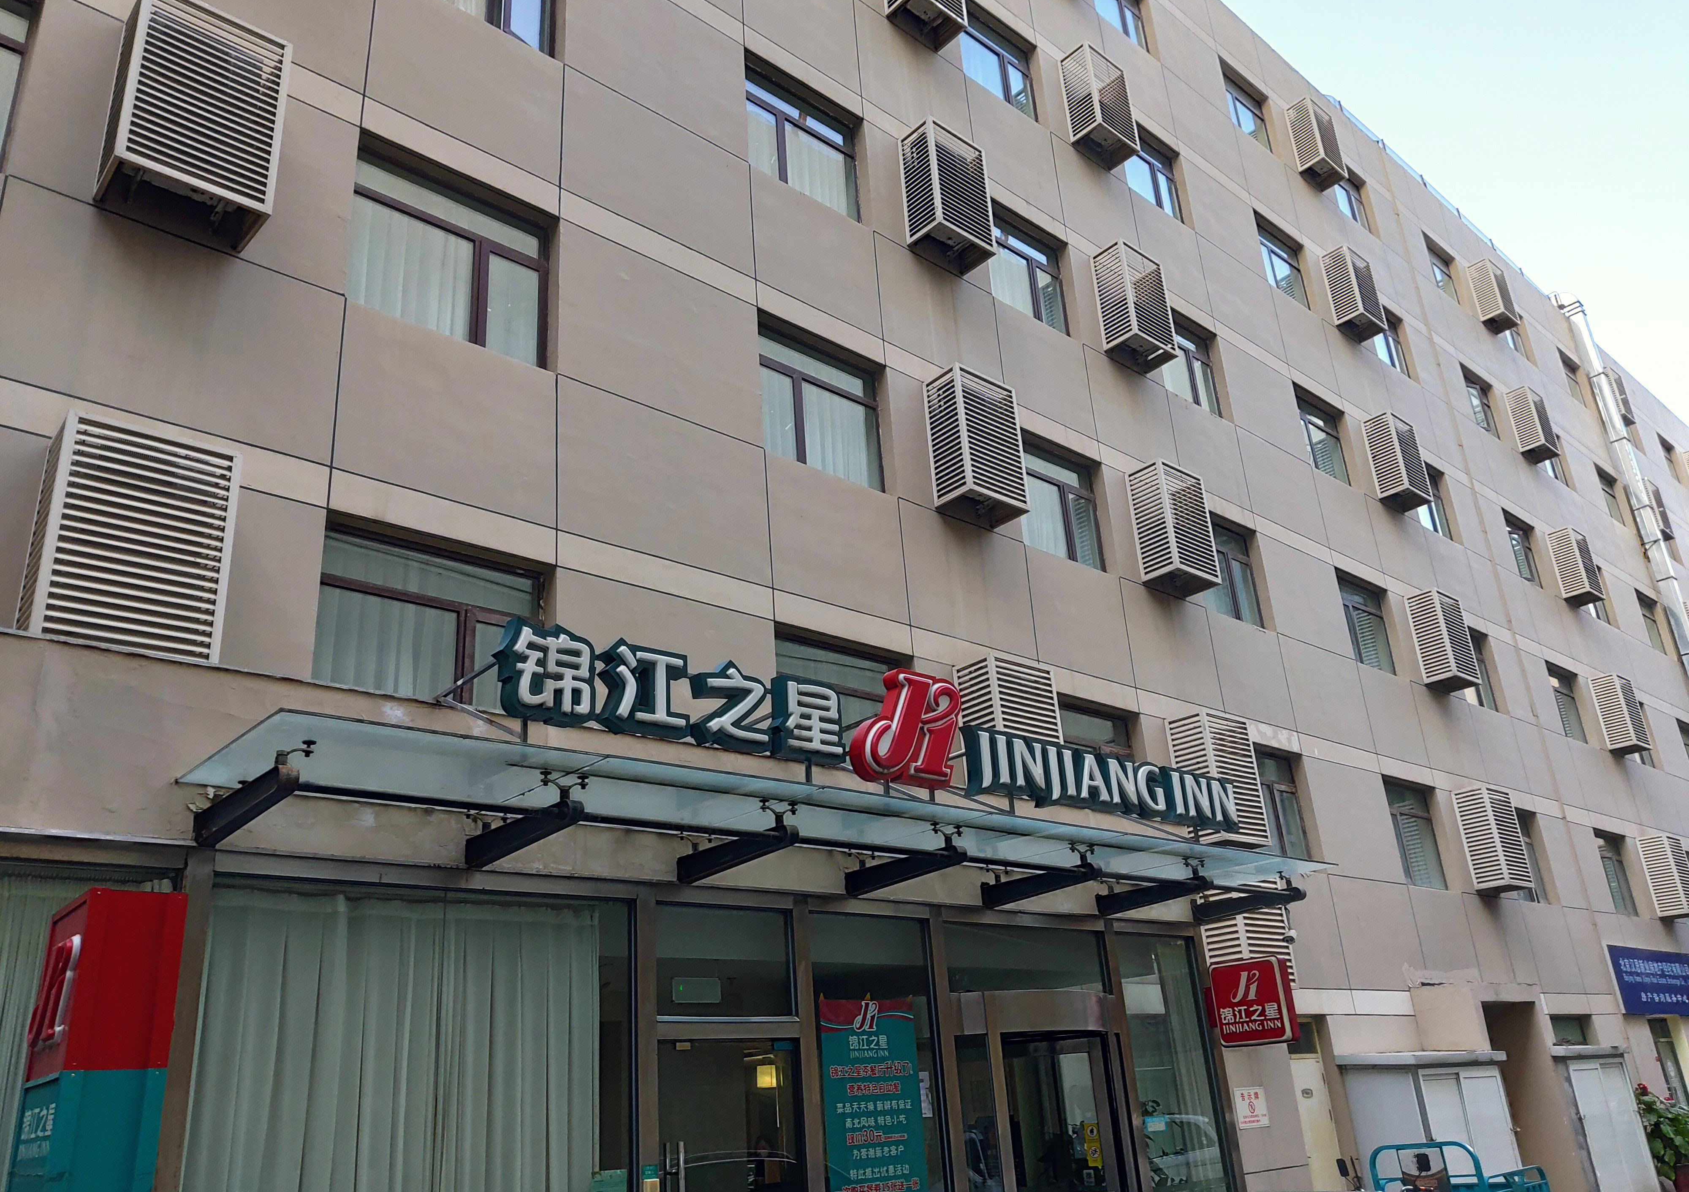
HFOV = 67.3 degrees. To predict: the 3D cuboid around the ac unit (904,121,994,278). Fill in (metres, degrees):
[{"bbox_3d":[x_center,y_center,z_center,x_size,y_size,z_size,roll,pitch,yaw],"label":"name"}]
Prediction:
[{"bbox_3d":[1.149,-4.469,14.241,0.884,1.415,0.482,16,-29,-40],"label":"ac unit"}]

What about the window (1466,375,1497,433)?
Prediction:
[{"bbox_3d":[13.247,-3.890,26.605,1.659,1.483,0.092,16,-29,-40],"label":"window"}]

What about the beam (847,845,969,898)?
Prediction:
[{"bbox_3d":[0.386,1.726,7.936,0.083,0.139,1.021,16,-29,-40],"label":"beam"}]

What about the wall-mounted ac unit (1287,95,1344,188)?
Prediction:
[{"bbox_3d":[9.269,-8.867,24.933,0.923,1.495,0.505,16,-29,-40],"label":"wall-mounted ac unit"}]

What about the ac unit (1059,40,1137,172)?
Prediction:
[{"bbox_3d":[3.565,-6.847,17.753,0.884,1.415,0.482,16,-29,-40],"label":"ac unit"}]

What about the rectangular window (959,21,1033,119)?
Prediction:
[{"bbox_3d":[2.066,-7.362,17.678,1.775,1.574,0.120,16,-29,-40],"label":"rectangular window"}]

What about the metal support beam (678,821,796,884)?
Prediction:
[{"bbox_3d":[-0.635,1.543,7.532,0.081,0.161,1.066,16,-29,-40],"label":"metal support beam"}]

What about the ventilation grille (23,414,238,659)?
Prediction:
[{"bbox_3d":[-4.171,-0.216,7.409,0.933,1.487,0.505,16,-29,-40],"label":"ventilation grille"}]

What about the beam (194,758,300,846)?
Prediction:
[{"bbox_3d":[-2.671,0.957,5.658,0.093,0.150,1.024,16,-29,-40],"label":"beam"}]

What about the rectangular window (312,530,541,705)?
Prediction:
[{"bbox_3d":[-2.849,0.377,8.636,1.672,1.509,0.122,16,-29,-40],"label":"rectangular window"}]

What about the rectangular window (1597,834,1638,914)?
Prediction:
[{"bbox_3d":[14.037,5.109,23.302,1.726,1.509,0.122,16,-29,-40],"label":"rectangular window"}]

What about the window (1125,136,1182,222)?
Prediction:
[{"bbox_3d":[4.520,-6.316,19.113,1.680,1.483,0.092,16,-29,-40],"label":"window"}]

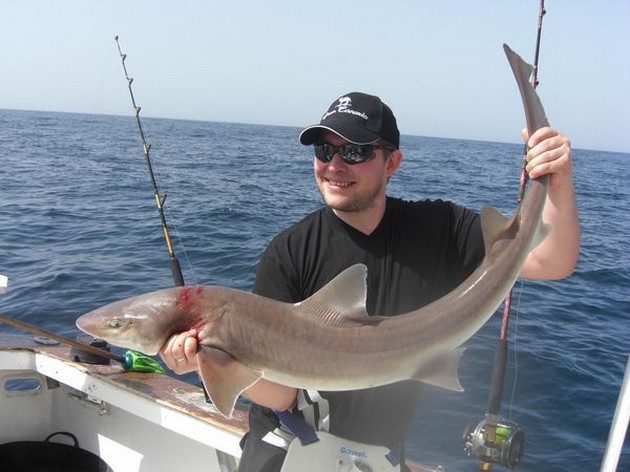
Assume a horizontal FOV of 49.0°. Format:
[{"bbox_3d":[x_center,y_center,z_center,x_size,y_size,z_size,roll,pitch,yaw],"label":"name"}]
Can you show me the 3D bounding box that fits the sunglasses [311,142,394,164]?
[{"bbox_3d":[0.089,-0.169,1.427,0.145,0.045,0.150,10,8,34],"label":"sunglasses"}]

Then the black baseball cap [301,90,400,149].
[{"bbox_3d":[0.081,-0.239,1.438,0.175,0.125,0.265,10,6,35],"label":"black baseball cap"}]

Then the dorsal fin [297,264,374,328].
[{"bbox_3d":[0.041,0.095,1.200,0.135,0.103,0.028,13,6,-5],"label":"dorsal fin"}]

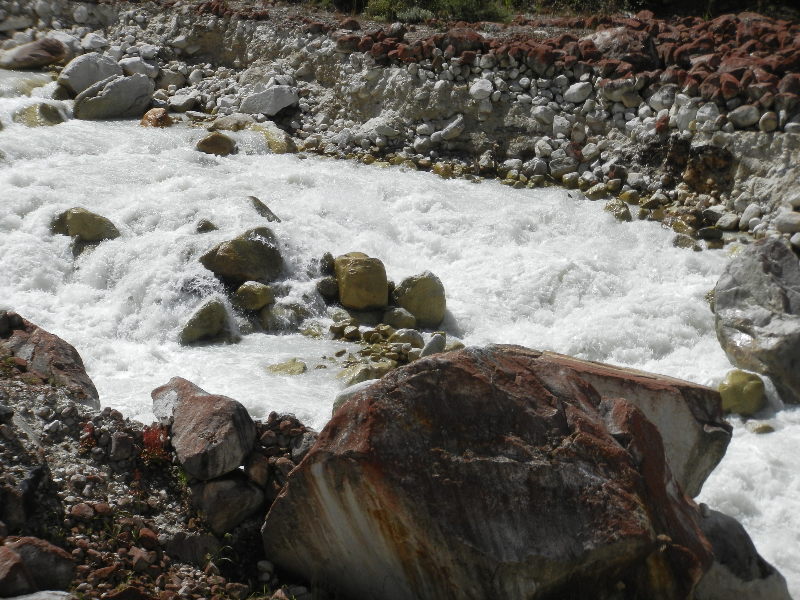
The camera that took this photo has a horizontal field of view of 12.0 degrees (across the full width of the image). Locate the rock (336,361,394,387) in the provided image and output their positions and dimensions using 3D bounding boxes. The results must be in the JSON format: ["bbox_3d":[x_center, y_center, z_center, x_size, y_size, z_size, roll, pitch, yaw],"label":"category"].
[{"bbox_3d":[-0.347,0.750,38.400,0.570,0.230,0.420,0,16,0],"label":"rock"}]

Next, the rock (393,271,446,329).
[{"bbox_3d":[0.205,0.000,40.000,0.570,0.540,0.520,0,16,0],"label":"rock"}]

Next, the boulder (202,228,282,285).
[{"bbox_3d":[-1.704,-0.468,41.000,0.870,0.540,0.660,0,16,0],"label":"boulder"}]

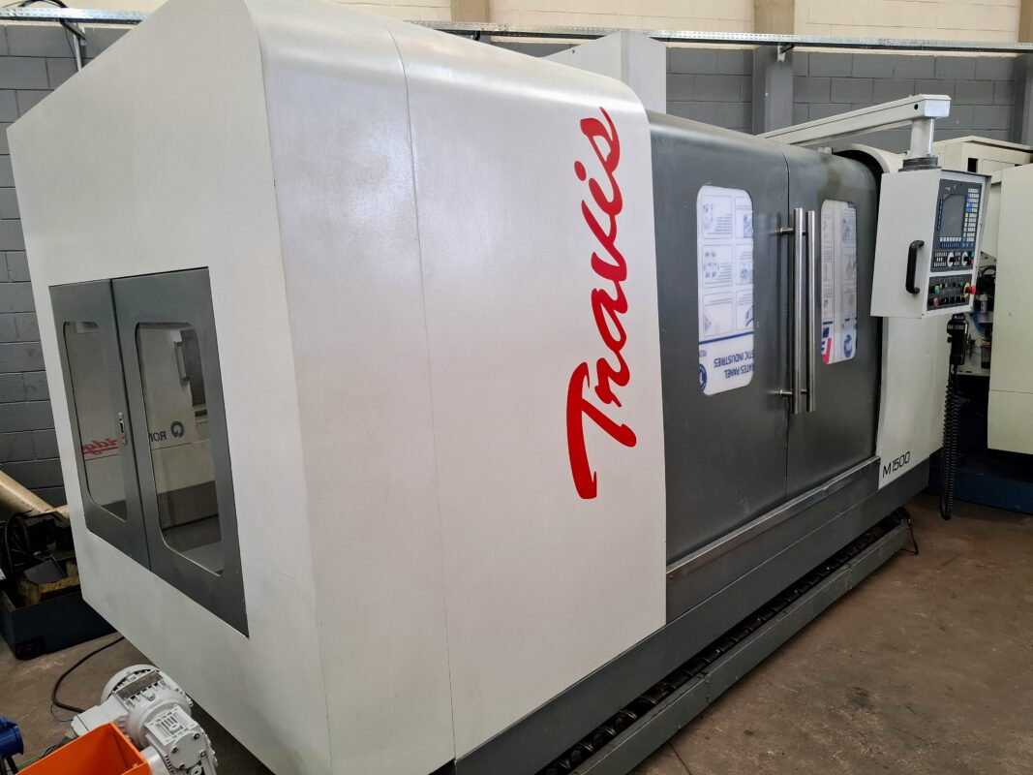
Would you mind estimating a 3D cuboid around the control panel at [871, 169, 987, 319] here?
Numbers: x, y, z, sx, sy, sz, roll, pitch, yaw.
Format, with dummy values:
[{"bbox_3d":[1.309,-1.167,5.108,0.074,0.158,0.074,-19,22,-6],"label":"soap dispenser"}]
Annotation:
[{"bbox_3d":[1.988,-0.677,3.295,0.564,0.649,0.241,-9,14,-36],"label":"control panel"}]

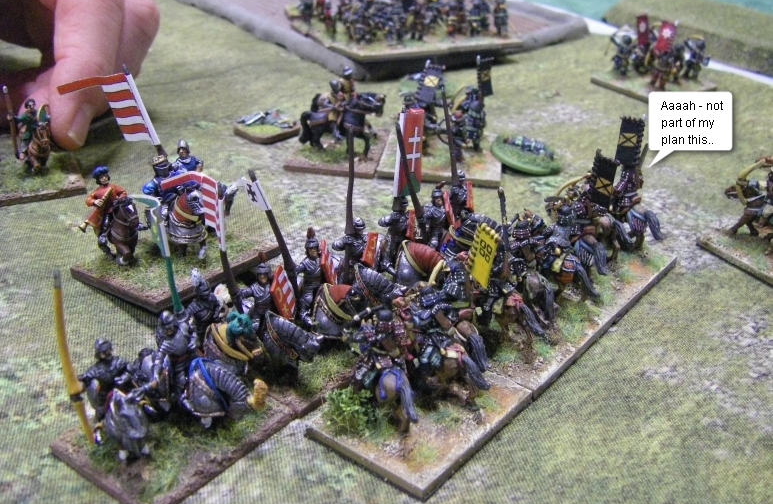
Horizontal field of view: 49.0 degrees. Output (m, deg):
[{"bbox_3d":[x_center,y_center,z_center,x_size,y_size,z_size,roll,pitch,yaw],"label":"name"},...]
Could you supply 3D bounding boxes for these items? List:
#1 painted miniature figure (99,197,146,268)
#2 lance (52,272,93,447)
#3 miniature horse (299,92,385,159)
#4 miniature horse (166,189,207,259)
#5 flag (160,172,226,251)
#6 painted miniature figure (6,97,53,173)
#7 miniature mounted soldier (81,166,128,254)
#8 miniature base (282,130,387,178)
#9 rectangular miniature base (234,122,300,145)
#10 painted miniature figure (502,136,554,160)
[{"bbox_3d":[-0.082,-0.008,0.251,0.009,0.019,0.021,-20,33,-32],"label":"painted miniature figure"},{"bbox_3d":[-0.062,0.022,0.168,0.004,0.041,0.003,0,27,0],"label":"lance"},{"bbox_3d":[-0.017,-0.048,0.321,0.029,0.021,0.009,10,30,20],"label":"miniature horse"},{"bbox_3d":[-0.063,-0.010,0.254,0.010,0.020,0.022,-22,34,-34],"label":"miniature horse"},{"bbox_3d":[-0.043,-0.010,0.189,0.018,0.018,0.004,20,35,35],"label":"flag"},{"bbox_3d":[-0.134,-0.046,0.318,0.015,0.026,0.021,-16,31,-26],"label":"painted miniature figure"},{"bbox_3d":[-0.083,-0.013,0.248,0.013,0.021,0.011,-19,32,-30],"label":"miniature mounted soldier"},{"bbox_3d":[-0.018,-0.039,0.329,0.032,0.003,0.042,3,28,9],"label":"miniature base"},{"bbox_3d":[-0.050,-0.051,0.355,0.023,0.003,0.021,23,37,39],"label":"rectangular miniature base"},{"bbox_3d":[0.053,-0.039,0.318,0.019,0.006,0.009,22,35,27],"label":"painted miniature figure"}]

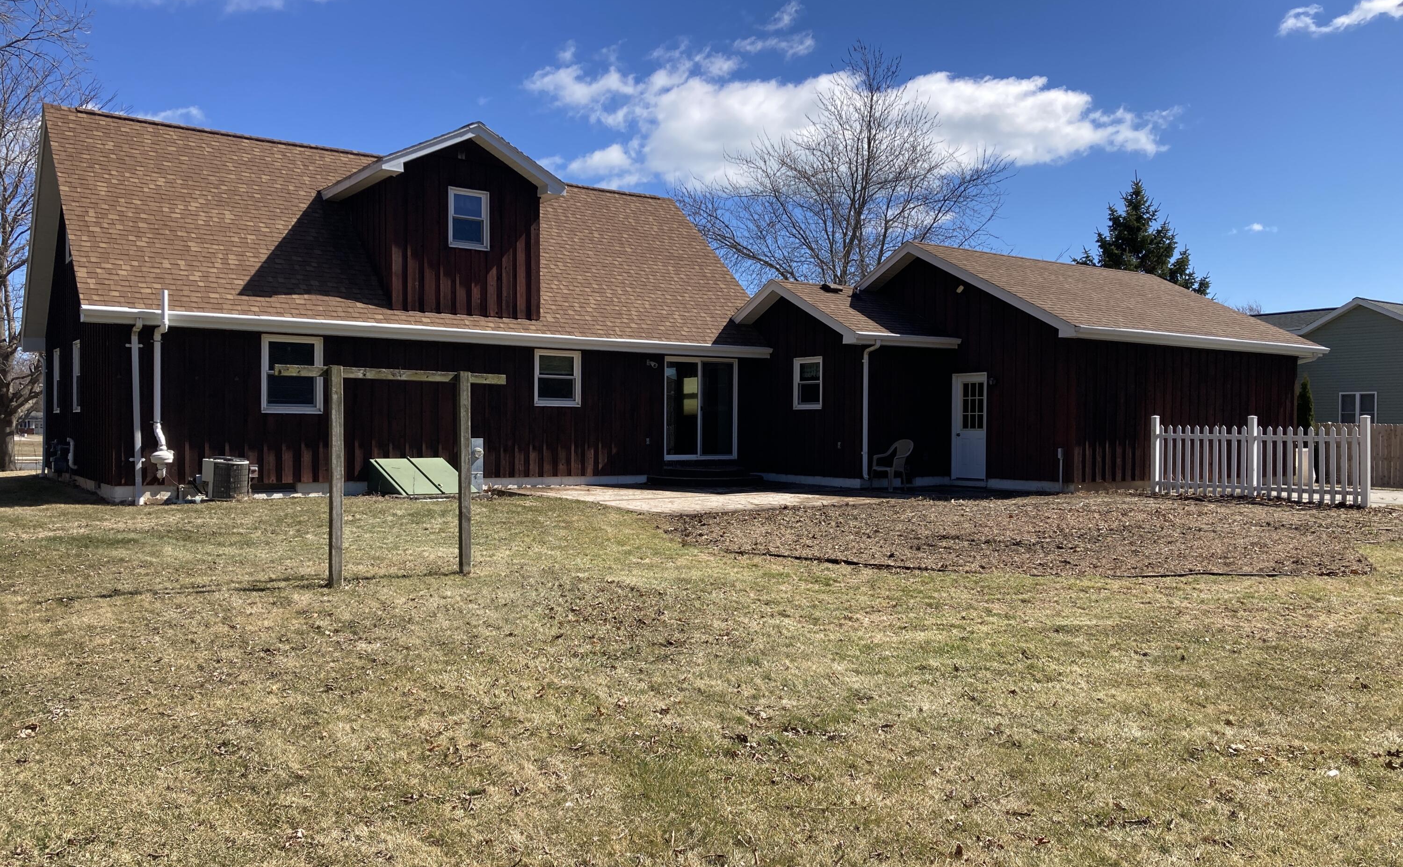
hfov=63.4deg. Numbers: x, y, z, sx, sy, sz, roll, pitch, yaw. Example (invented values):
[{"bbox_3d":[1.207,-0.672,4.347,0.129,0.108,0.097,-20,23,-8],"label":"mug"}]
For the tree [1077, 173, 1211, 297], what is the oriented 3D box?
[{"bbox_3d":[15.776,-4.191,41.037,6.000,10.664,6.000,0,0,0],"label":"tree"}]

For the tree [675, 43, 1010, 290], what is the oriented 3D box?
[{"bbox_3d":[4.552,-5.655,36.047,10.800,13.480,10.800,0,0,0],"label":"tree"}]

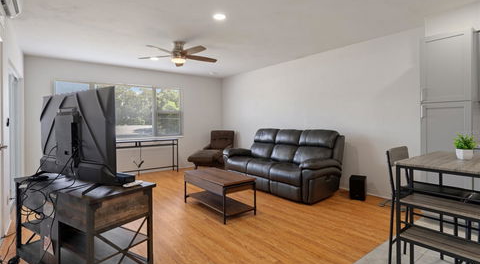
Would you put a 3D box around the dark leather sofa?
[{"bbox_3d":[0.723,0.489,4.299,1.040,1.060,2.000,-2,3,-44],"label":"dark leather sofa"}]

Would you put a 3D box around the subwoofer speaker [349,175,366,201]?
[{"bbox_3d":[1.872,0.881,3.589,0.205,0.330,0.270,1,2,27],"label":"subwoofer speaker"}]

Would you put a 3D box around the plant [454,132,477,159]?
[{"bbox_3d":[1.672,0.107,1.680,0.120,0.200,0.120,2,3,44],"label":"plant"}]

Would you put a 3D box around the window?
[{"bbox_3d":[-2.573,-0.458,5.186,2.622,1.180,0.100,-1,3,-33],"label":"window"}]

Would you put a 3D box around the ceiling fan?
[{"bbox_3d":[-0.964,-1.263,3.618,1.252,0.344,1.252,1,2,27],"label":"ceiling fan"}]

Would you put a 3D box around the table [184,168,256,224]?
[{"bbox_3d":[-0.305,0.830,3.158,0.495,0.465,1.010,-2,3,-40],"label":"table"}]

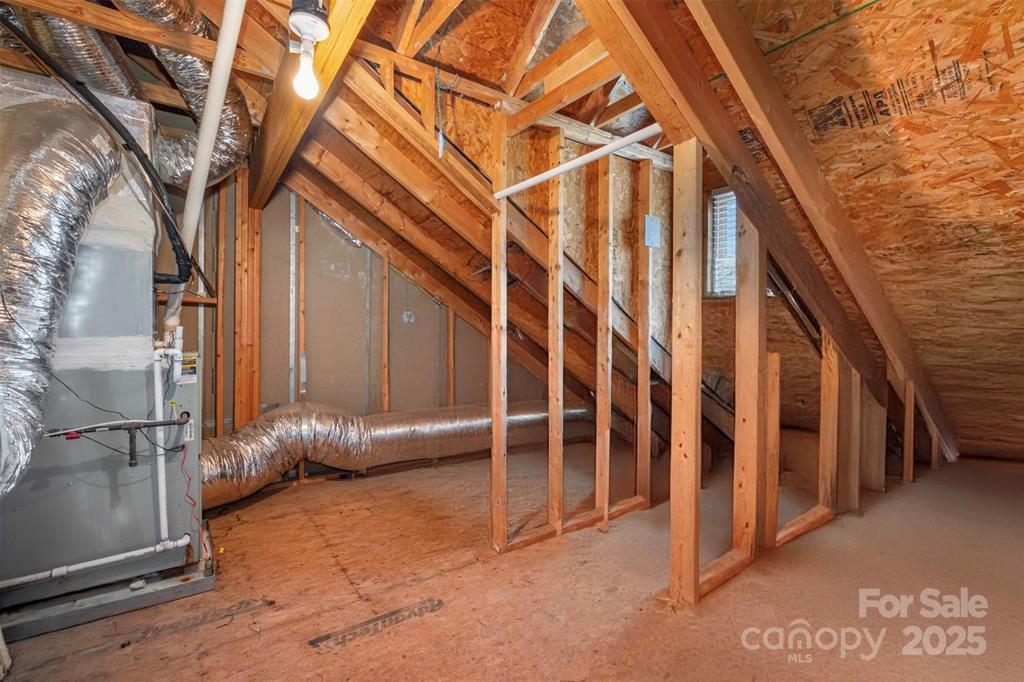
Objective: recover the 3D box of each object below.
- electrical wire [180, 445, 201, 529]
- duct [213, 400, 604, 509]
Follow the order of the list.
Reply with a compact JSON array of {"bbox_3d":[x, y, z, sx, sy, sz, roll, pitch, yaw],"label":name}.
[{"bbox_3d":[-1.427,0.650,1.893,0.075,0.385,0.035,0,0,-33],"label":"electrical wire"},{"bbox_3d":[-0.550,0.723,3.464,3.550,0.600,0.520,0,0,-33],"label":"duct"}]

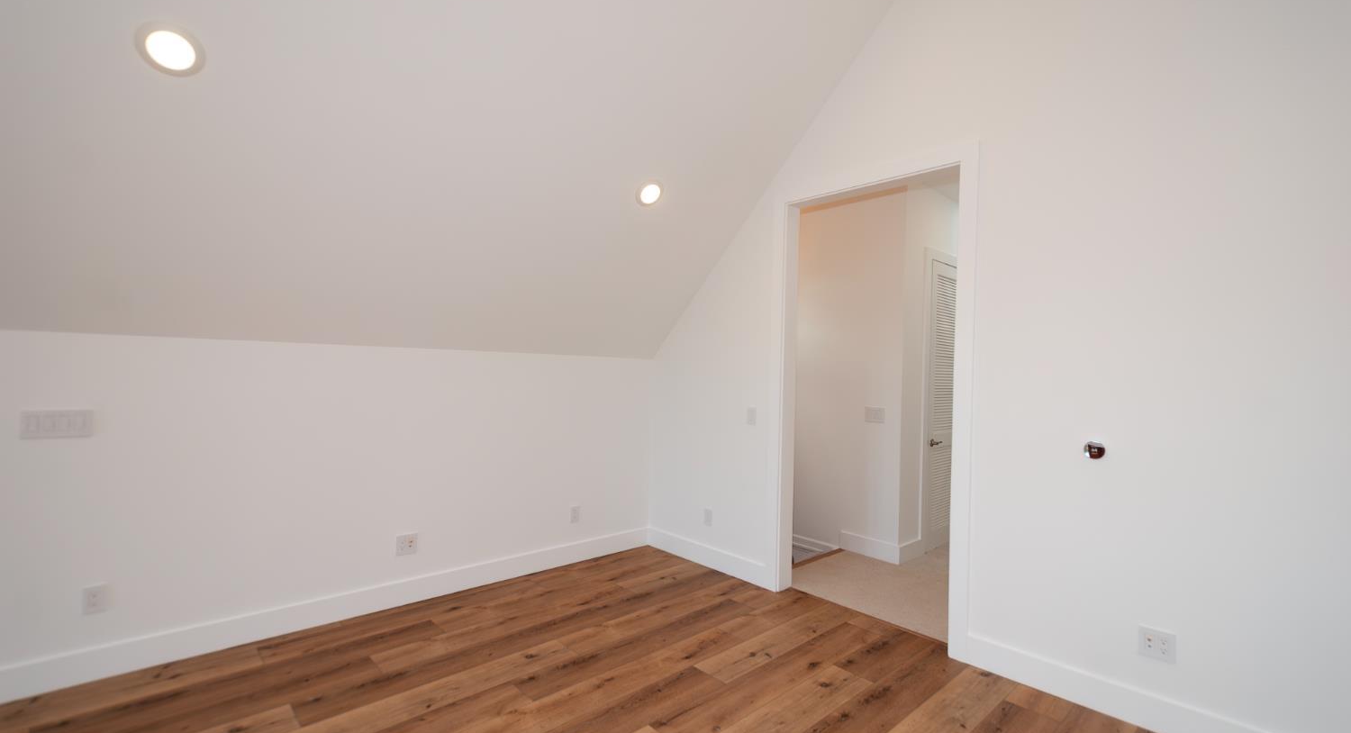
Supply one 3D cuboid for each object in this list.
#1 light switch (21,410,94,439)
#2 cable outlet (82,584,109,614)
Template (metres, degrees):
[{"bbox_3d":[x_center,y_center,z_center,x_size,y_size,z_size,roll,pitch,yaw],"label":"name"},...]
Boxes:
[{"bbox_3d":[-2.580,0.242,2.354,0.207,0.116,0.010,2,-1,-43],"label":"light switch"},{"bbox_3d":[-2.506,1.010,2.435,0.073,0.116,0.010,2,-1,-43],"label":"cable outlet"}]

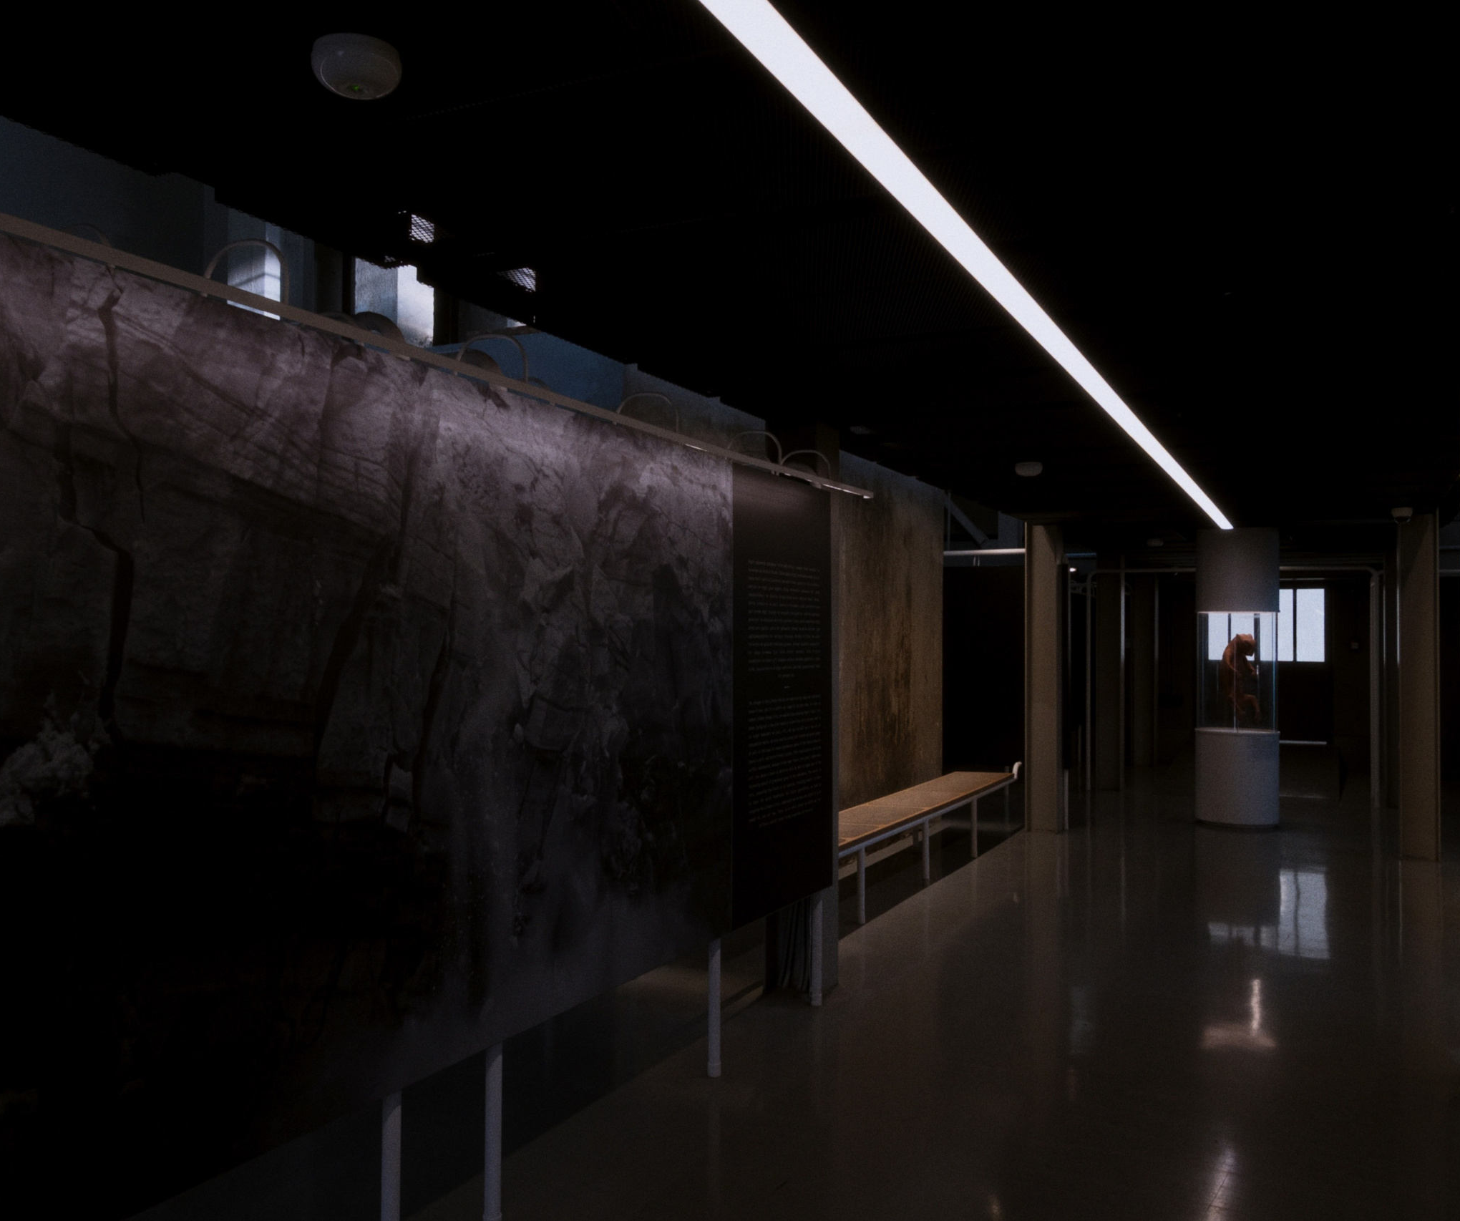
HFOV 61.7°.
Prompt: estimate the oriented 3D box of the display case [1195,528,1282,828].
[{"bbox_3d":[4.197,0.550,10.108,0.641,2.409,0.641,0,-1,26],"label":"display case"}]

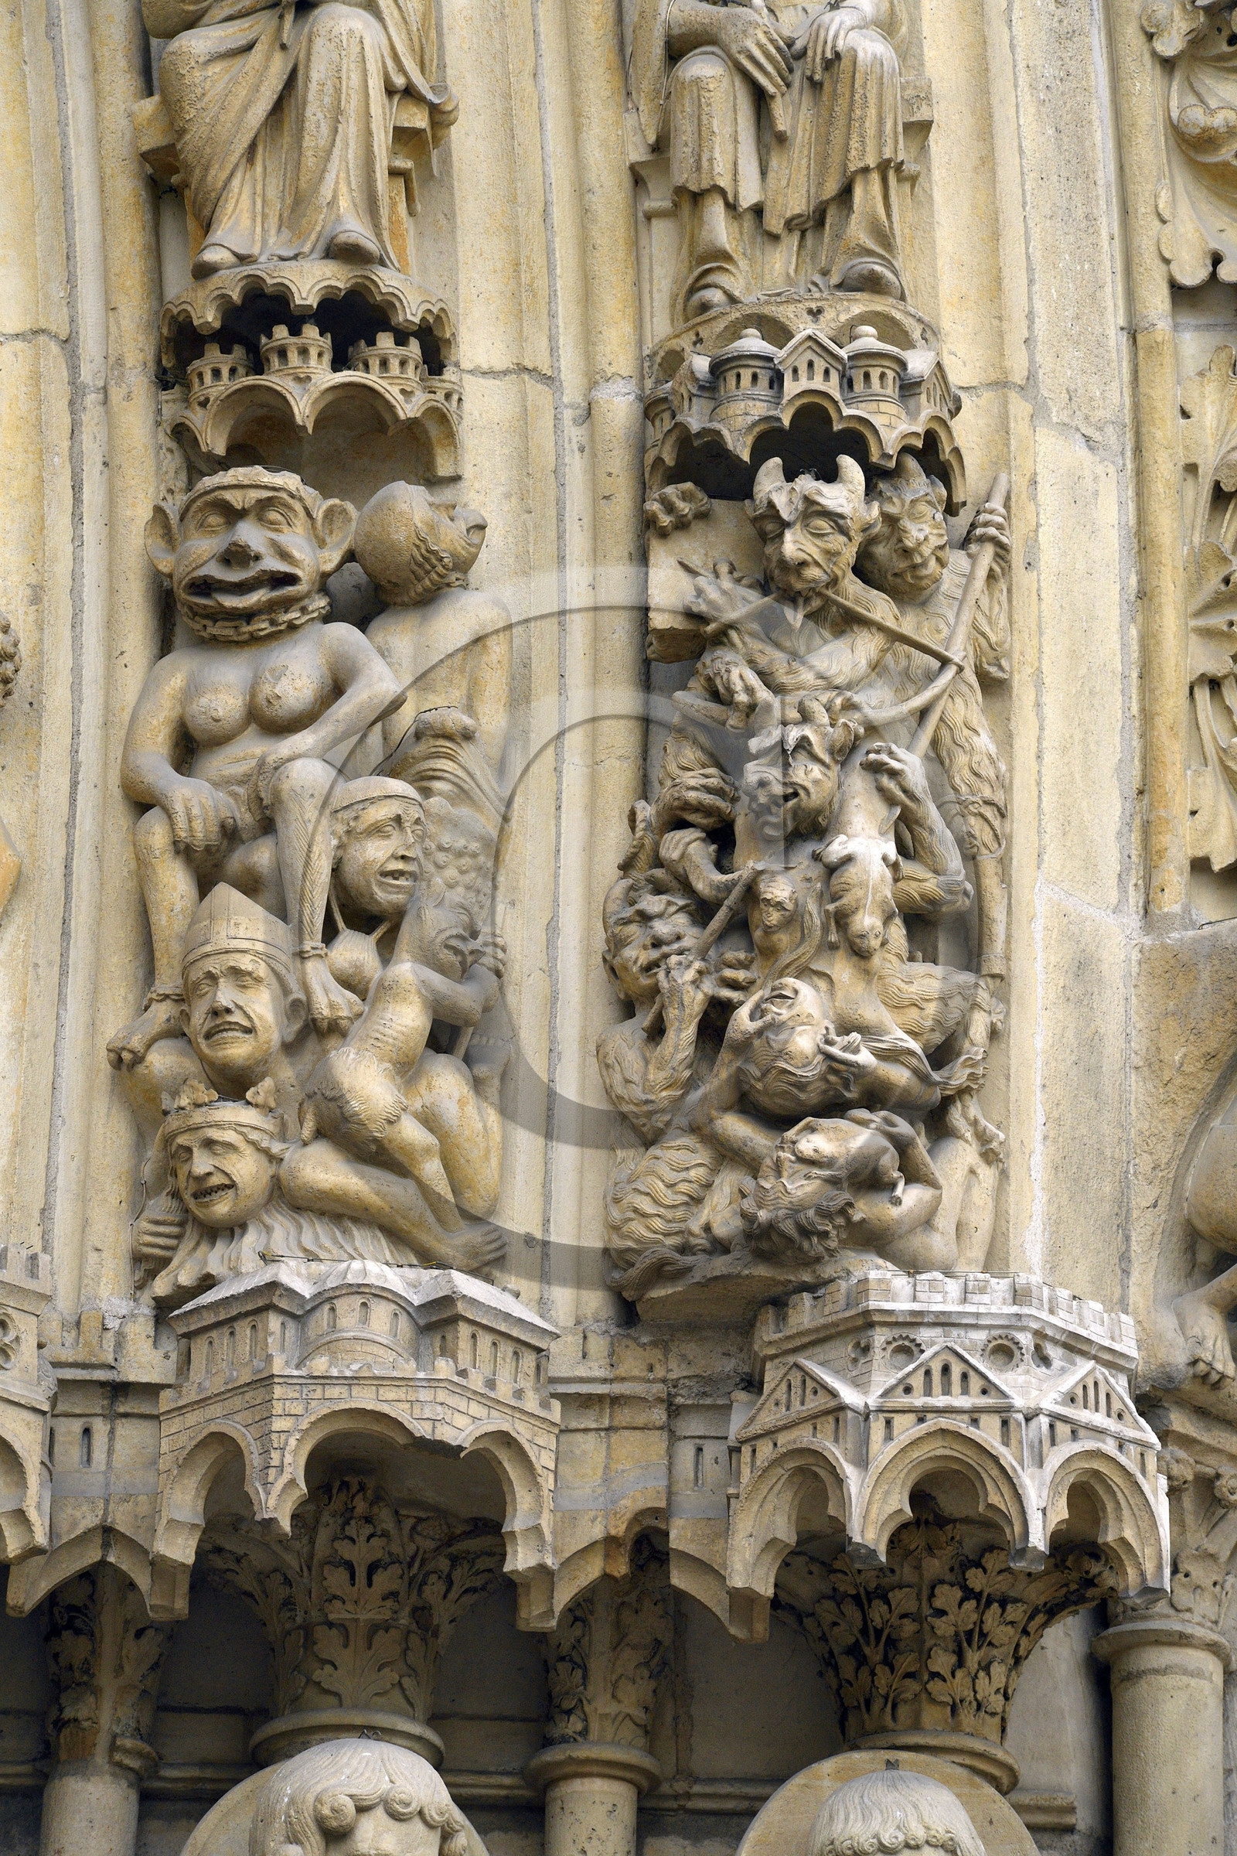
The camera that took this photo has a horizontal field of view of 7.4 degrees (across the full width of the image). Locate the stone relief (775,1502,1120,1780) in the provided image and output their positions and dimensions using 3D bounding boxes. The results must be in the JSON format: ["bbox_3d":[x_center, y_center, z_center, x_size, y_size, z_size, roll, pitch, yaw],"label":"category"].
[{"bbox_3d":[0.461,1.009,13.534,0.470,0.340,0.420,2,-23,-5],"label":"stone relief"}]

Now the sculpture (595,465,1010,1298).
[{"bbox_3d":[0.249,-0.067,12.687,0.526,1.117,0.360,1,-23,0],"label":"sculpture"}]

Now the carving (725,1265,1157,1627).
[{"bbox_3d":[0.466,0.755,13.510,0.620,0.490,0.360,2,-23,-5],"label":"carving"}]

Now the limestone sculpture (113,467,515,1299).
[{"bbox_3d":[-0.399,-0.064,12.680,0.496,1.084,0.360,1,-23,0],"label":"limestone sculpture"}]

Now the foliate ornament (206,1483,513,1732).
[{"bbox_3d":[-0.375,0.978,13.468,0.430,0.330,0.400,2,-23,-5],"label":"foliate ornament"}]

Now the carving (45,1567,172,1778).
[{"bbox_3d":[-0.724,1.045,13.516,0.180,0.330,0.170,2,-23,-5],"label":"carving"}]

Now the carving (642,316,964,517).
[{"bbox_3d":[0.277,-0.750,14.246,0.460,0.290,0.260,2,-23,-5],"label":"carving"}]

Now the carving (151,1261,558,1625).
[{"bbox_3d":[-0.370,0.737,13.438,0.580,0.490,0.360,2,-23,-5],"label":"carving"}]

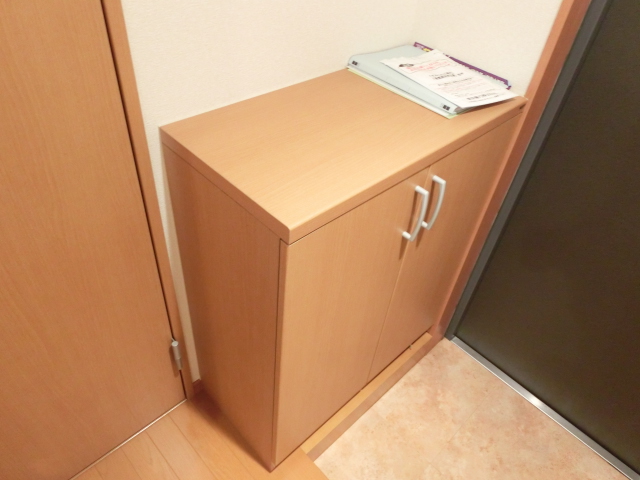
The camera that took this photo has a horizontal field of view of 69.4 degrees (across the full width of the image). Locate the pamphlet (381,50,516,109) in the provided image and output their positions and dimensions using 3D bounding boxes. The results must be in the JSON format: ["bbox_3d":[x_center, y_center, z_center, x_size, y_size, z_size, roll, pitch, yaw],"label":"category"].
[{"bbox_3d":[0.309,-0.398,1.122,0.206,0.012,0.265,-27,56,-32],"label":"pamphlet"}]

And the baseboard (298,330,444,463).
[{"bbox_3d":[0.181,0.530,1.611,0.652,0.133,0.040,-31,54,-34],"label":"baseboard"}]

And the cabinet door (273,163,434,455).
[{"bbox_3d":[0.044,0.233,1.105,0.377,0.829,0.024,-31,54,-34],"label":"cabinet door"}]

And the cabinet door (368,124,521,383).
[{"bbox_3d":[0.317,0.072,1.318,0.377,0.829,0.024,-31,54,-34],"label":"cabinet door"}]

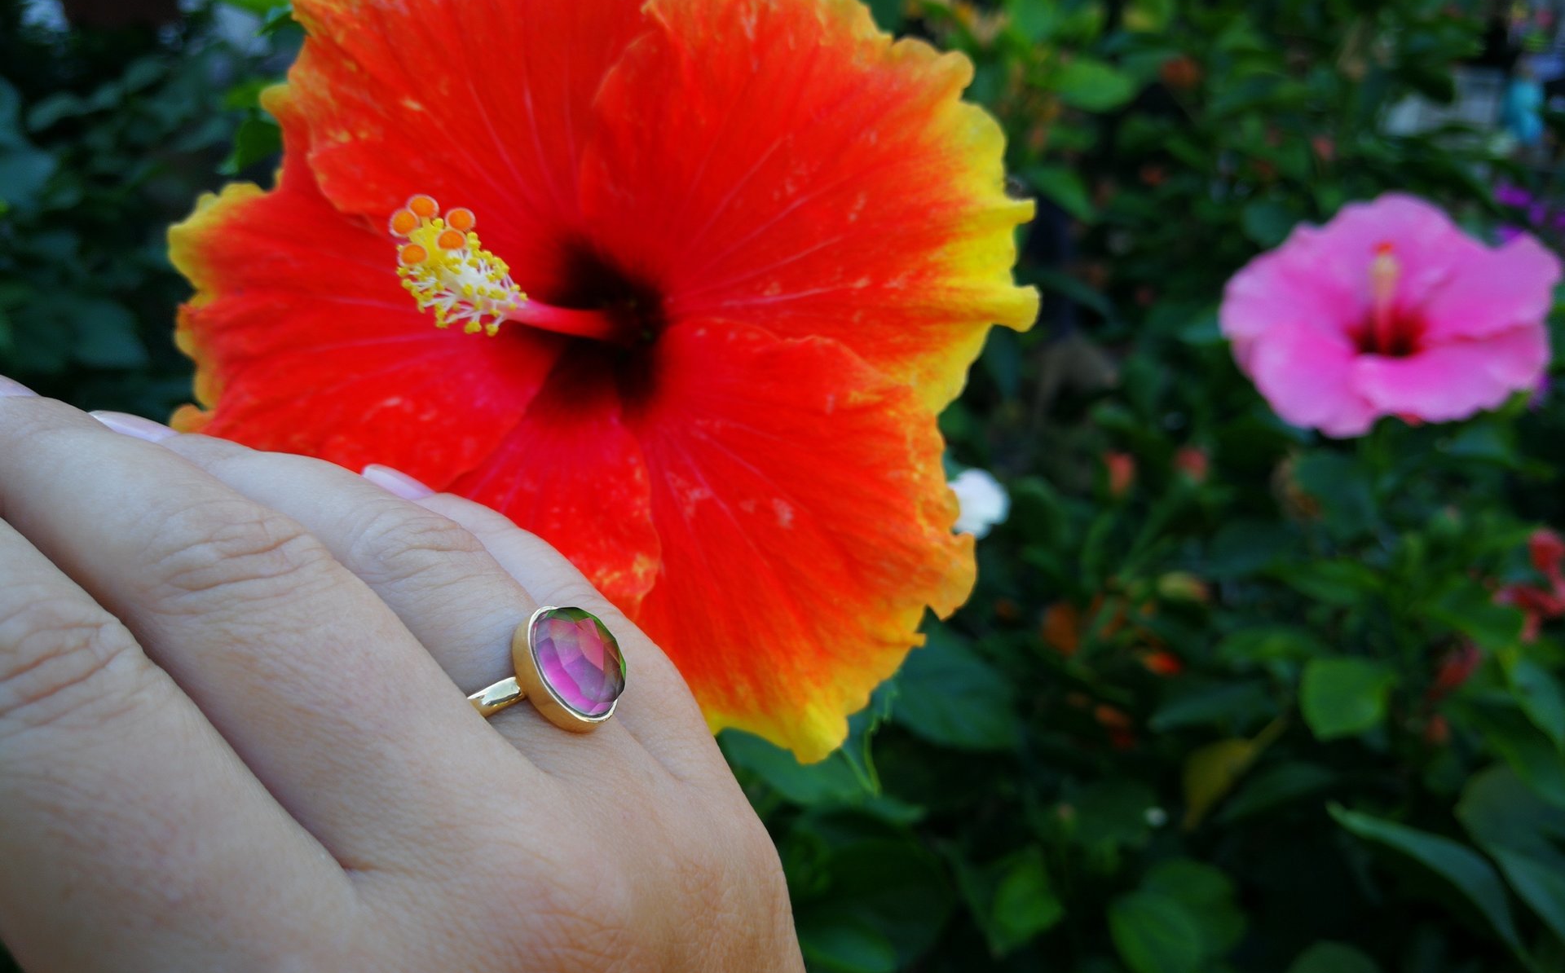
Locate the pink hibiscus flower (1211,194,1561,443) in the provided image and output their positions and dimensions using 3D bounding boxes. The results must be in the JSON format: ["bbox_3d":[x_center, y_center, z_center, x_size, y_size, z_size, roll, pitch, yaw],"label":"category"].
[{"bbox_3d":[0.238,-0.067,0.486,0.120,0.070,0.115,9,60,31],"label":"pink hibiscus flower"}]

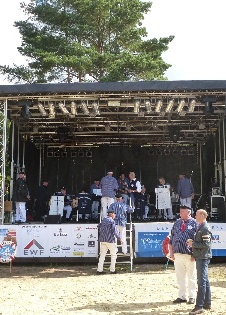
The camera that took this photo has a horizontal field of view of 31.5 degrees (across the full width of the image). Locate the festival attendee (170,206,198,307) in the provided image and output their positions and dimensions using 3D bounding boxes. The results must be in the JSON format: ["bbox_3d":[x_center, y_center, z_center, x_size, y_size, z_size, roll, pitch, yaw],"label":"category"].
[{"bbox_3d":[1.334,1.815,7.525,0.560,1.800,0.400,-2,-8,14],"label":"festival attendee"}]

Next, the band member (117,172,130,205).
[{"bbox_3d":[0.410,1.548,14.926,0.550,1.740,0.500,0,-8,-6],"label":"band member"}]

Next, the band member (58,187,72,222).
[{"bbox_3d":[-1.901,1.893,16.193,0.600,1.358,0.800,7,-11,-45],"label":"band member"}]

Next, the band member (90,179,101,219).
[{"bbox_3d":[-0.739,1.881,17.405,0.520,1.750,0.420,0,-8,-6],"label":"band member"}]

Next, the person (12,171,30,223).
[{"bbox_3d":[-3.301,1.431,14.288,0.420,1.784,0.600,-7,-10,40],"label":"person"}]

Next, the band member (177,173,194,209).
[{"bbox_3d":[2.793,1.585,15.424,0.560,1.770,0.380,2,-8,-14],"label":"band member"}]

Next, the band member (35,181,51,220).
[{"bbox_3d":[-3.107,1.962,17.900,0.450,1.750,0.520,-4,-8,23],"label":"band member"}]

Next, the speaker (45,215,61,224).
[{"bbox_3d":[-1.921,2.039,13.123,0.532,0.300,0.420,-1,-8,2],"label":"speaker"}]

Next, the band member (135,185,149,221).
[{"bbox_3d":[1.261,1.897,16.291,0.550,1.400,0.700,-3,-8,17],"label":"band member"}]

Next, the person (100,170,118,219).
[{"bbox_3d":[-0.193,1.403,14.038,0.580,1.800,0.360,-1,-8,6],"label":"person"}]

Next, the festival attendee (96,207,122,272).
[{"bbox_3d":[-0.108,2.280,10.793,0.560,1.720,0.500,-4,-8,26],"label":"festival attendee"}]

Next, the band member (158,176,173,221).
[{"bbox_3d":[2.244,1.768,17.114,0.550,1.744,0.420,-4,-8,25],"label":"band member"}]

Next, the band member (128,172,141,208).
[{"bbox_3d":[0.788,1.446,14.334,0.450,1.780,0.520,7,-11,-44],"label":"band member"}]

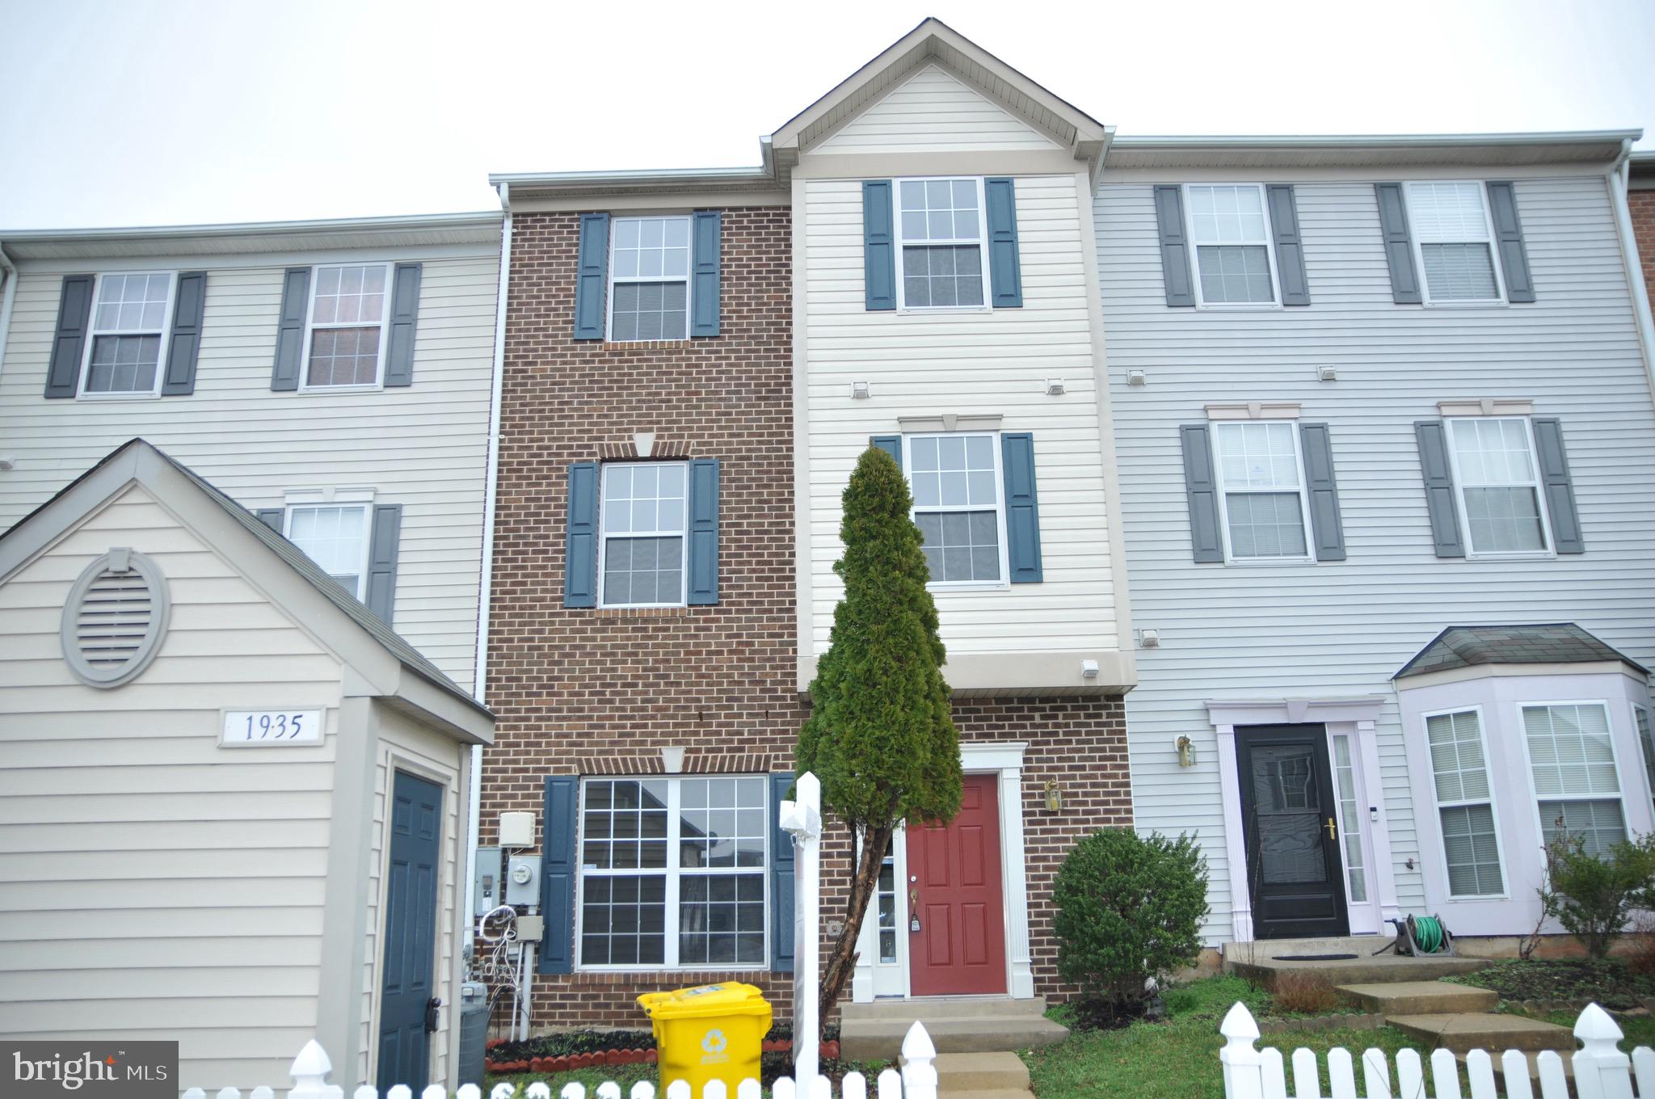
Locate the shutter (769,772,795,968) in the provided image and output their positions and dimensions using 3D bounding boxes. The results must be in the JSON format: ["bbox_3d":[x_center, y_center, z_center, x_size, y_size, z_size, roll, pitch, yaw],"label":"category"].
[{"bbox_3d":[-0.382,2.986,10.604,0.300,1.770,0.040,-1,-15,0],"label":"shutter"}]

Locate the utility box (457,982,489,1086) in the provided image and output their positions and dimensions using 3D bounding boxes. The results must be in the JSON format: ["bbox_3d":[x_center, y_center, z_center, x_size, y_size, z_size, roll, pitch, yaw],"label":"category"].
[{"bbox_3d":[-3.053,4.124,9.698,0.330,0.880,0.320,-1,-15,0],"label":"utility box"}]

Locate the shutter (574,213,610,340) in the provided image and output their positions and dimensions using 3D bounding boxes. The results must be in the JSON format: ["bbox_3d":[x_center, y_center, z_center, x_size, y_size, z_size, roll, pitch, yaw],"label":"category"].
[{"bbox_3d":[-2.599,-3.022,12.688,0.305,1.515,0.040,-1,-15,-1],"label":"shutter"}]

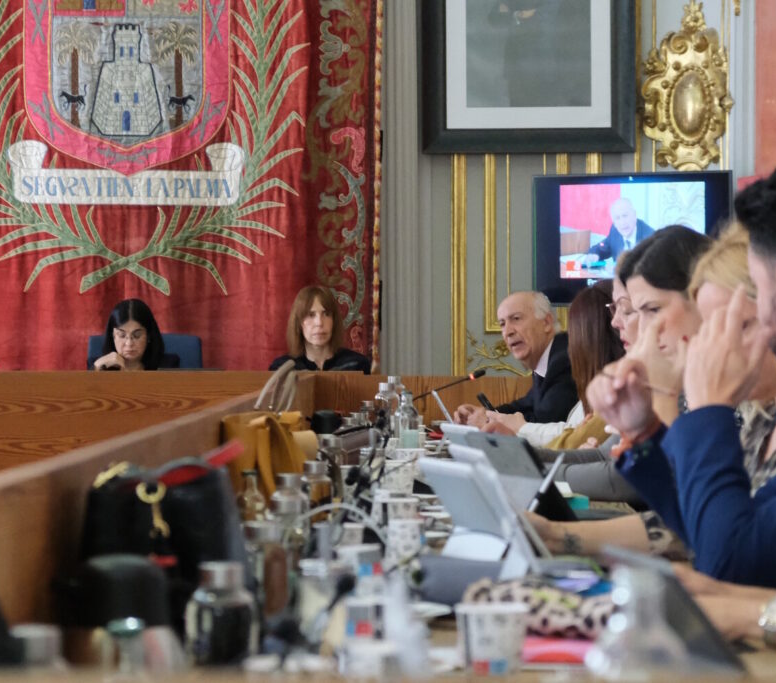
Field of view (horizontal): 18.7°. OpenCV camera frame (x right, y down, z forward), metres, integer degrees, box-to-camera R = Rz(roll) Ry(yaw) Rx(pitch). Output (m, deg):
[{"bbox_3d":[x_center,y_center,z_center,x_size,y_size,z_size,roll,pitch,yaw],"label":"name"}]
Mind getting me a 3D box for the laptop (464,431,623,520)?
[{"bbox_3d":[0.370,0.283,5.020,0.310,0.180,0.295,0,0,-24],"label":"laptop"}]

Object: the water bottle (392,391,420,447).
[{"bbox_3d":[0.054,0.256,6.600,0.067,0.229,0.067,0,0,0],"label":"water bottle"}]

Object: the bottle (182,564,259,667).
[{"bbox_3d":[-0.153,0.287,2.170,0.066,0.166,0.066,0,0,0],"label":"bottle"}]

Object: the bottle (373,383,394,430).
[{"bbox_3d":[-0.011,0.244,6.650,0.060,0.252,0.060,0,0,0],"label":"bottle"}]

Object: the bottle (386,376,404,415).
[{"bbox_3d":[0.022,0.238,7.000,0.063,0.265,0.063,0,0,0],"label":"bottle"}]

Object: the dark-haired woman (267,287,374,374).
[{"bbox_3d":[-0.261,0.450,9.000,0.470,1.310,0.700,0,0,-3],"label":"dark-haired woman"}]

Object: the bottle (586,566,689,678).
[{"bbox_3d":[0.148,0.252,1.380,0.070,0.236,0.070,0,0,0],"label":"bottle"}]

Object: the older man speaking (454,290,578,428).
[{"bbox_3d":[0.500,0.475,7.400,0.680,1.280,0.520,0,0,-32],"label":"older man speaking"}]

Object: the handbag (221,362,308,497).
[{"bbox_3d":[-0.193,0.202,3.750,0.140,0.335,0.280,0,0,-1],"label":"handbag"}]

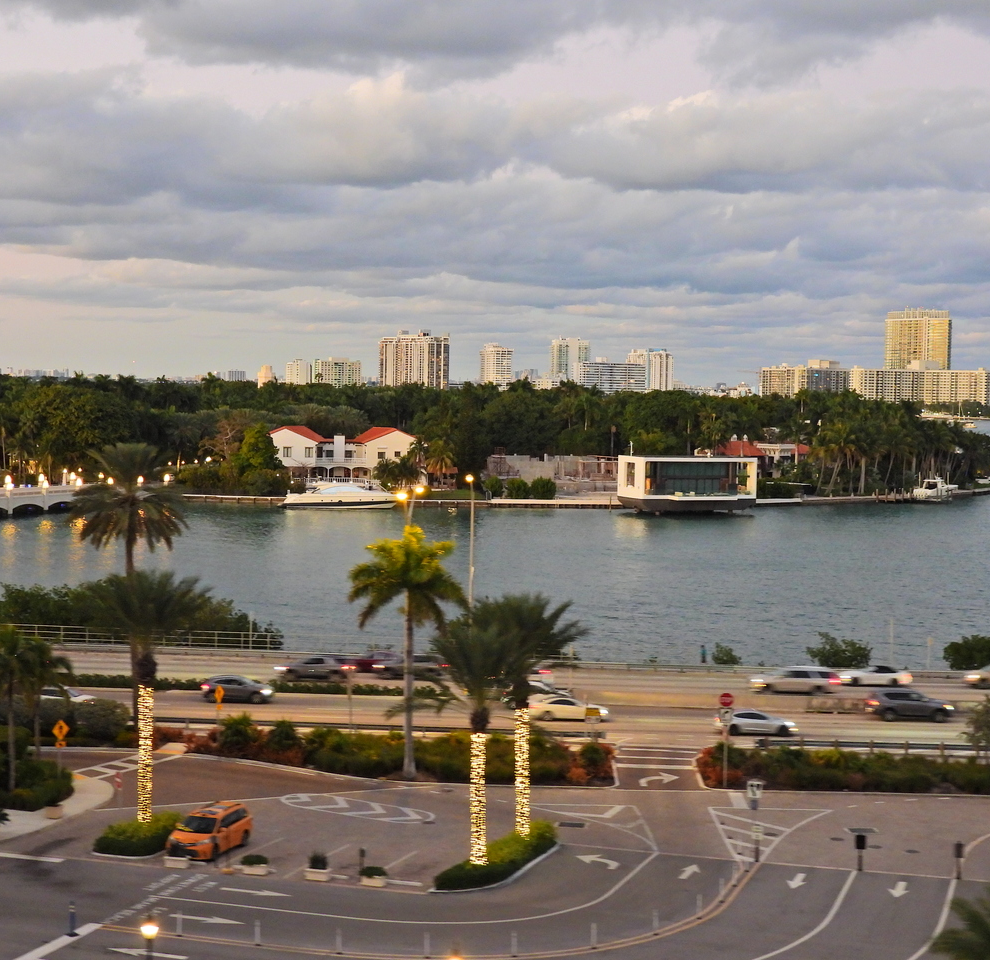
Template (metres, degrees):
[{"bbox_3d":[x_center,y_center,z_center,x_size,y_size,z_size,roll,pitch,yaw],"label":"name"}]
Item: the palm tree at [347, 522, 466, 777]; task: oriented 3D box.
[{"bbox_3d":[-4.447,8.695,94.500,5.900,12.900,5.900,1,3,0],"label":"palm tree"}]

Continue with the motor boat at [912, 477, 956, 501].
[{"bbox_3d":[86.246,1.664,362.000,3.600,4.300,11.800,4,4,41],"label":"motor boat"}]

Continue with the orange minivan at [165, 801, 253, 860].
[{"bbox_3d":[-12.362,15.092,80.200,1.990,1.790,5.100,2,3,17],"label":"orange minivan"}]

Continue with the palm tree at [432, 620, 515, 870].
[{"bbox_3d":[-0.744,10.895,74.813,3.700,10.100,3.700,1,3,0],"label":"palm tree"}]

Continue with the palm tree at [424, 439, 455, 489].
[{"bbox_3d":[-10.656,-2.871,355.000,6.100,9.600,6.100,1,3,0],"label":"palm tree"}]

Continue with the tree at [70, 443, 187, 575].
[{"bbox_3d":[-20.379,6.175,102.807,6.500,16.525,6.500,1,3,0],"label":"tree"}]

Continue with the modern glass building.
[{"bbox_3d":[34.362,0.803,329.864,22.900,9.700,10.000,0,3,-24],"label":"modern glass building"}]

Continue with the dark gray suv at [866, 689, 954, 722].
[{"bbox_3d":[24.773,13.485,110.500,5.050,1.750,1.970,1,3,2],"label":"dark gray suv"}]

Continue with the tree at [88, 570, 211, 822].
[{"bbox_3d":[-15.297,10.010,81.741,5.400,12.066,5.400,1,3,0],"label":"tree"}]

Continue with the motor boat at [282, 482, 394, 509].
[{"bbox_3d":[-27.278,2.699,327.500,20.700,4.700,5.000,1,3,-2],"label":"motor boat"}]

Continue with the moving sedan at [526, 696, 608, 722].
[{"bbox_3d":[4.540,13.708,111.814,4.750,1.450,1.850,1,3,5],"label":"moving sedan"}]

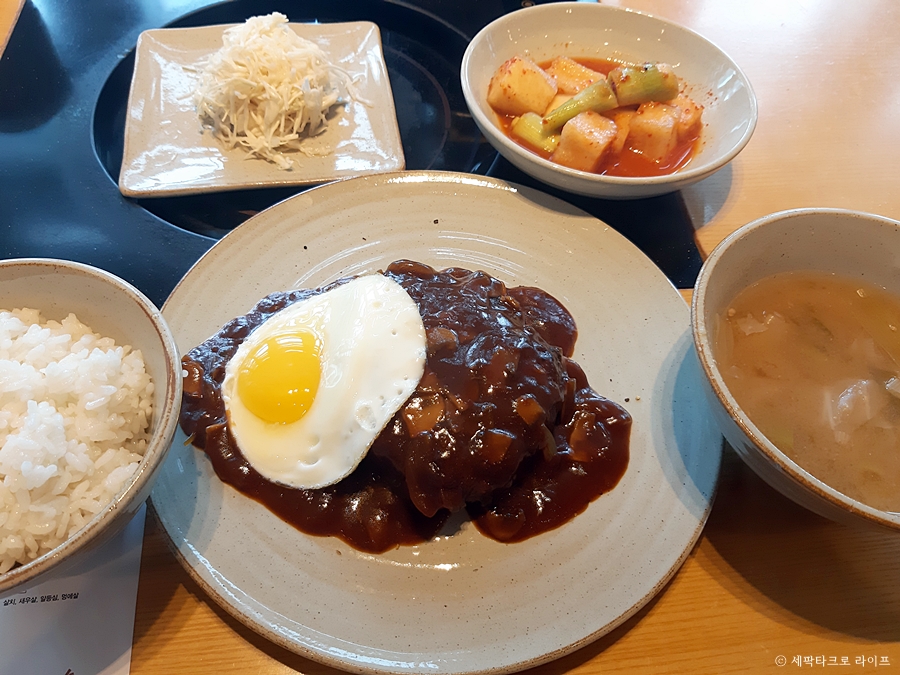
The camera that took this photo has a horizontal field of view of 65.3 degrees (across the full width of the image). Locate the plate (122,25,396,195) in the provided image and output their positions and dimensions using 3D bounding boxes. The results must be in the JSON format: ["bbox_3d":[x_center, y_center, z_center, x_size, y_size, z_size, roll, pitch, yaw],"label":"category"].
[{"bbox_3d":[-0.105,-0.131,0.403,0.143,0.020,0.143,-6,55,-9],"label":"plate"}]

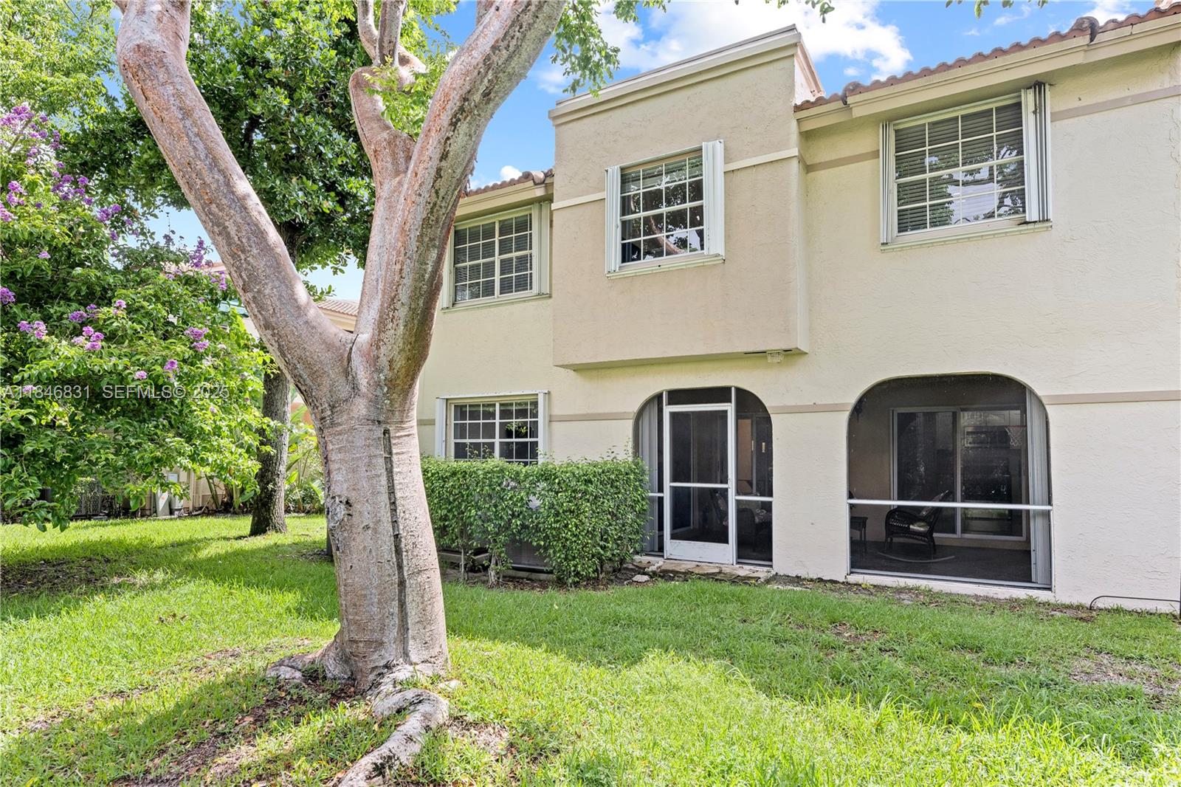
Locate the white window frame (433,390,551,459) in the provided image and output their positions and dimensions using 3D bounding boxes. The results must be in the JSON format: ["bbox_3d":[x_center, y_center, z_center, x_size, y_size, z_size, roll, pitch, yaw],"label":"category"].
[{"bbox_3d":[-1.642,0.749,9.914,2.295,1.451,0.150,-2,-3,30],"label":"white window frame"}]

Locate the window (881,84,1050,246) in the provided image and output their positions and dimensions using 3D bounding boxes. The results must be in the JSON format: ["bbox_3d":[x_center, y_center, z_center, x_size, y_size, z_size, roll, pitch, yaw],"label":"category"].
[{"bbox_3d":[4.006,-2.404,6.746,1.590,1.510,0.160,-2,-3,30],"label":"window"}]

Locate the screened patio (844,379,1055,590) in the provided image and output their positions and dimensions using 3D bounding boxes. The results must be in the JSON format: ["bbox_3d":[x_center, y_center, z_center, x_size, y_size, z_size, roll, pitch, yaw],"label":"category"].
[{"bbox_3d":[4.259,0.968,7.548,1.920,2.200,1.800,-2,-4,29],"label":"screened patio"}]

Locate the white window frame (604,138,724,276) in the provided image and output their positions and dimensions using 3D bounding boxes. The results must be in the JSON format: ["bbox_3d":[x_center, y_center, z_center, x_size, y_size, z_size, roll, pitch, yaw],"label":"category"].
[{"bbox_3d":[0.895,-2.302,7.917,1.630,1.510,0.160,-2,-3,30],"label":"white window frame"}]

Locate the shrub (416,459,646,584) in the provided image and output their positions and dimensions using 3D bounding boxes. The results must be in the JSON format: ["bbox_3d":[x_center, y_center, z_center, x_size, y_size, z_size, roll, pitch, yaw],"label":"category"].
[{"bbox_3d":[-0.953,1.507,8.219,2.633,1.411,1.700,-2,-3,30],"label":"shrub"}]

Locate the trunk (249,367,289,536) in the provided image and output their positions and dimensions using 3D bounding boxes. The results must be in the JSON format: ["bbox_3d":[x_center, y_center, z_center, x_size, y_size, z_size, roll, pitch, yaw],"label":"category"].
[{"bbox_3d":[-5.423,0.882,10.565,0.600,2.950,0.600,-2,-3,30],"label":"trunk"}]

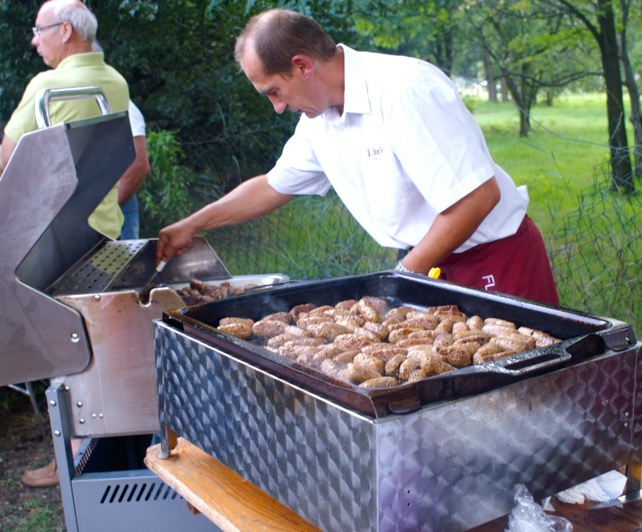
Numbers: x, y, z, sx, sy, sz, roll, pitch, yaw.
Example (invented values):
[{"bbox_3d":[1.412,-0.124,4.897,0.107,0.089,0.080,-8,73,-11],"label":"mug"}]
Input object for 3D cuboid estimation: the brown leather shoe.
[{"bbox_3d":[-0.965,0.760,3.240,0.290,0.105,0.108,-2,12,-3],"label":"brown leather shoe"}]

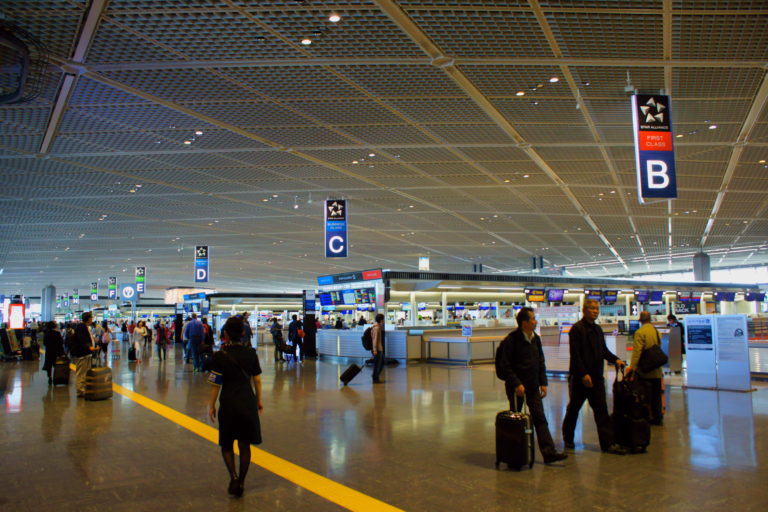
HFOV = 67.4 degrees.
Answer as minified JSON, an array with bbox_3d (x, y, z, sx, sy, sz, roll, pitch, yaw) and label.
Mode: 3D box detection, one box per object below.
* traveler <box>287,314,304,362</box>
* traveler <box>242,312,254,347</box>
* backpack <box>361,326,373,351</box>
[{"bbox_3d":[-3.326,3.091,21.663,0.450,1.730,0.500,3,-7,-30],"label":"traveler"},{"bbox_3d":[-4.115,2.634,17.300,0.380,1.790,0.500,-2,-6,12],"label":"traveler"},{"bbox_3d":[-0.426,2.041,14.200,0.270,0.560,0.340,0,-6,-12],"label":"backpack"}]

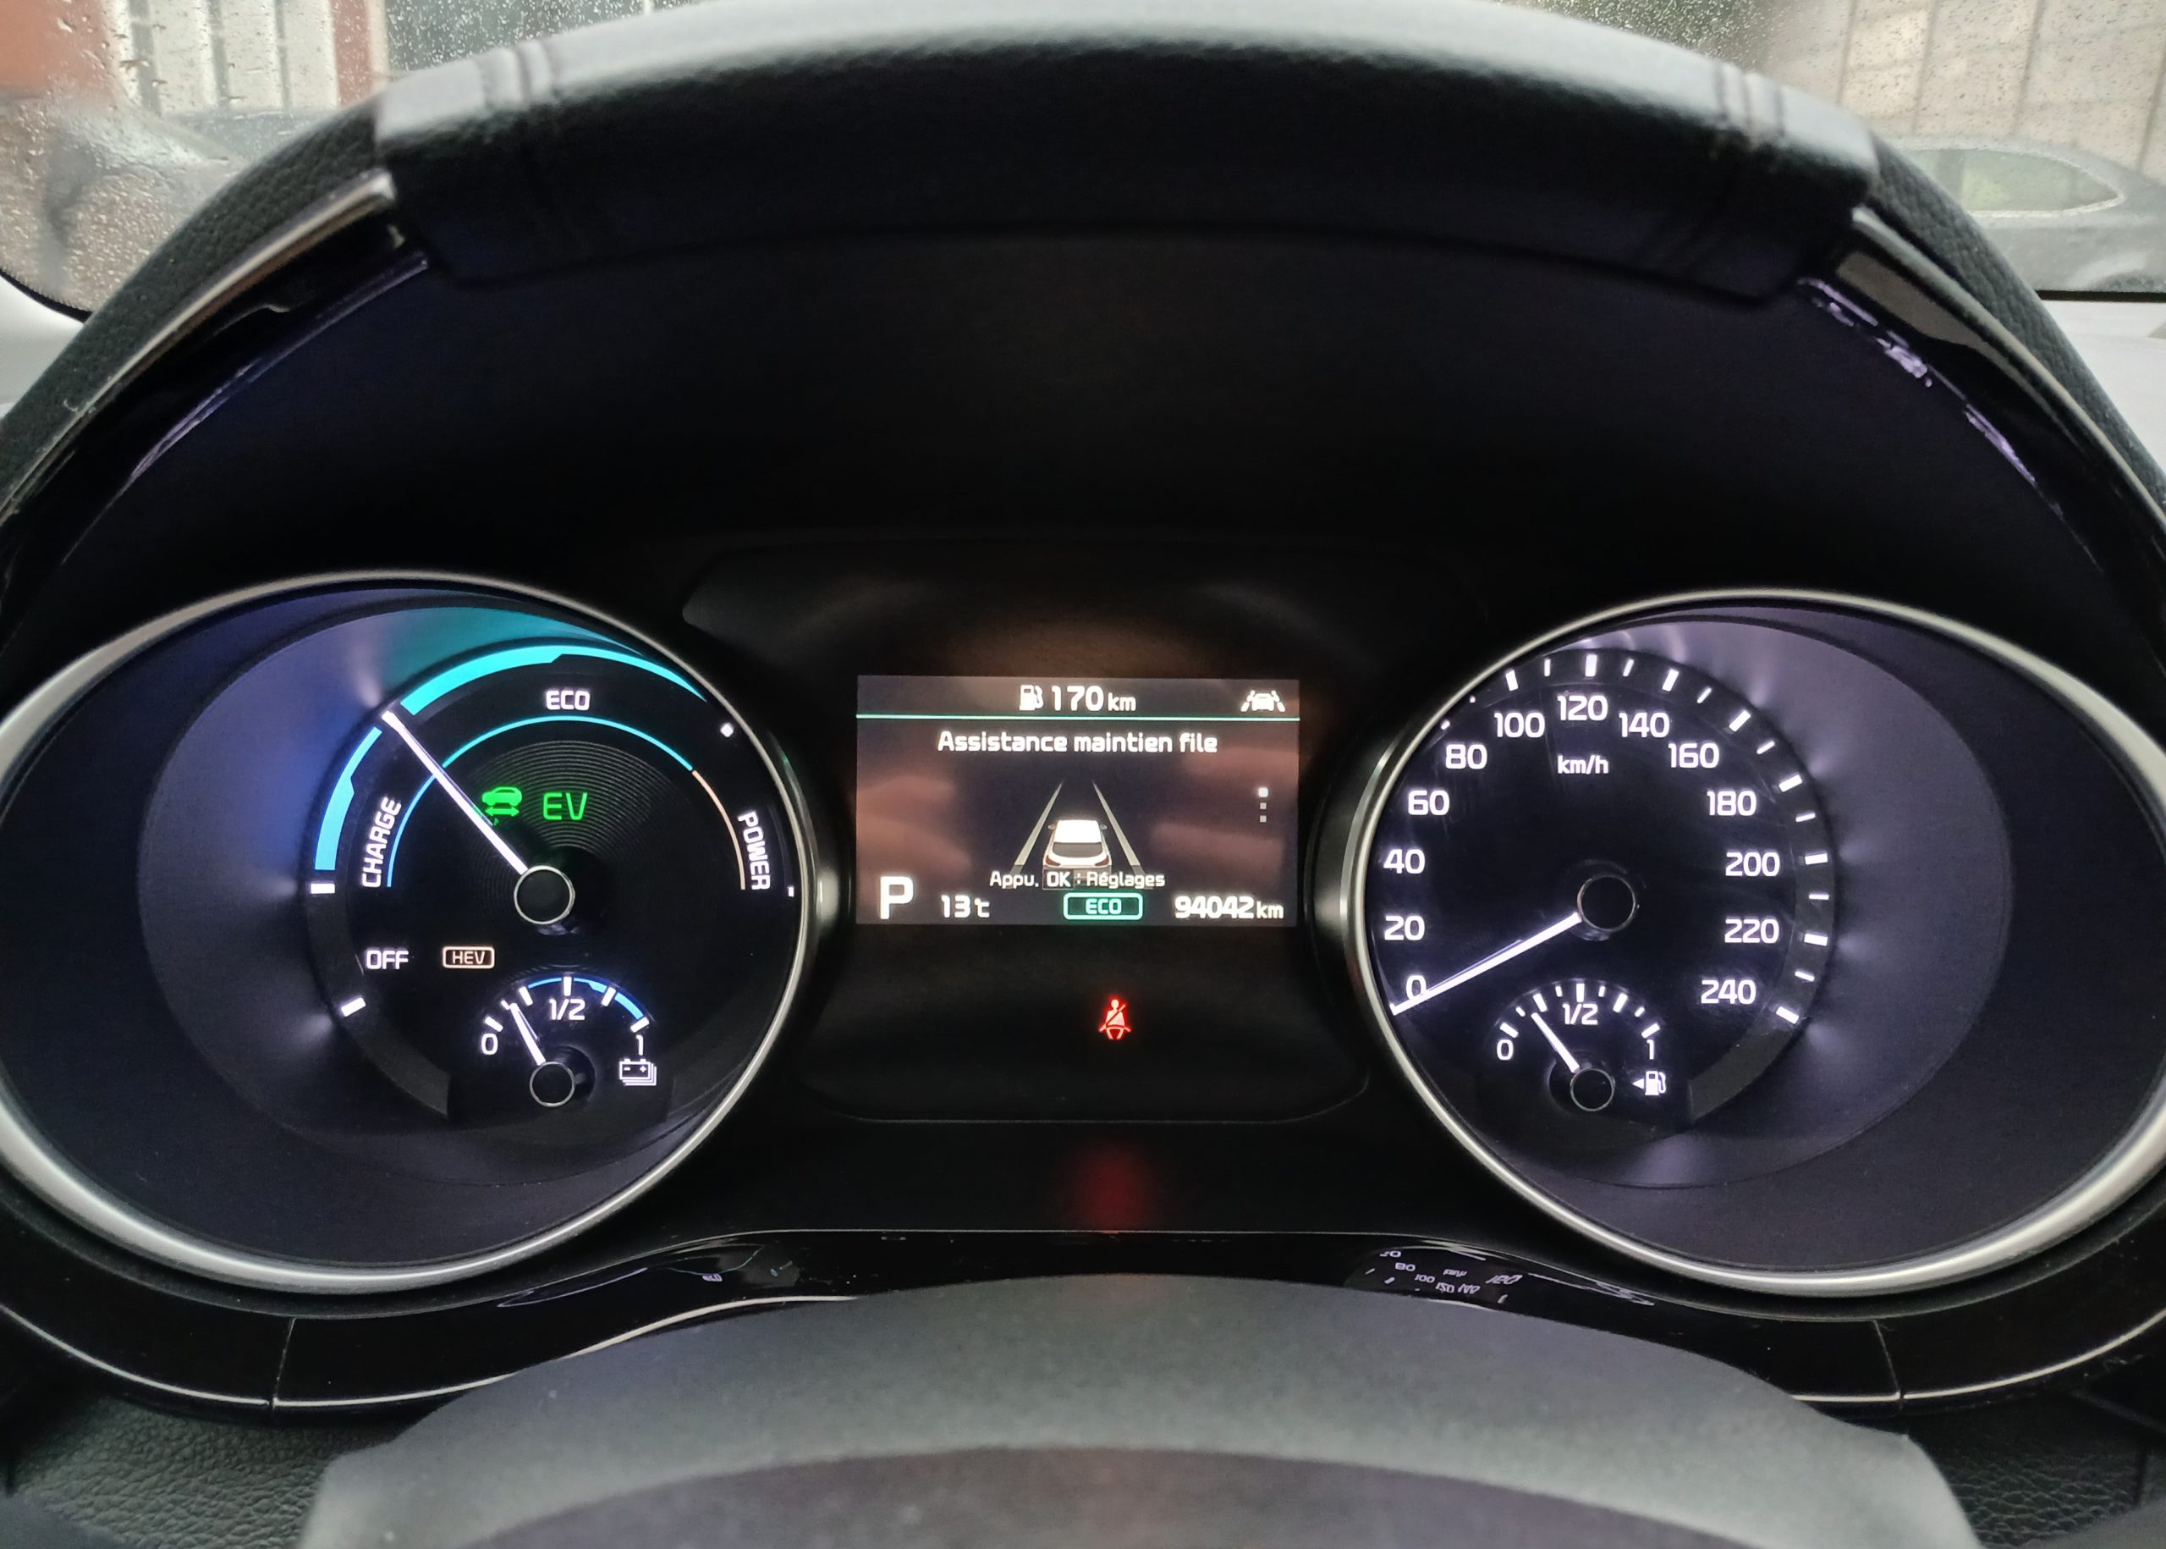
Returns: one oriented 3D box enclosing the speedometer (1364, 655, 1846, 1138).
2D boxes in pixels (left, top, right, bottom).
[{"bbox_3d":[0.107,0.026,0.341,0.106,0.107,0.020,1,0,-1],"label":"speedometer"}]

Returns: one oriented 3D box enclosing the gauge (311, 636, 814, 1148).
[{"bbox_3d":[-0.109,0.025,0.338,0.106,0.107,0.020,1,0,-1],"label":"gauge"}]

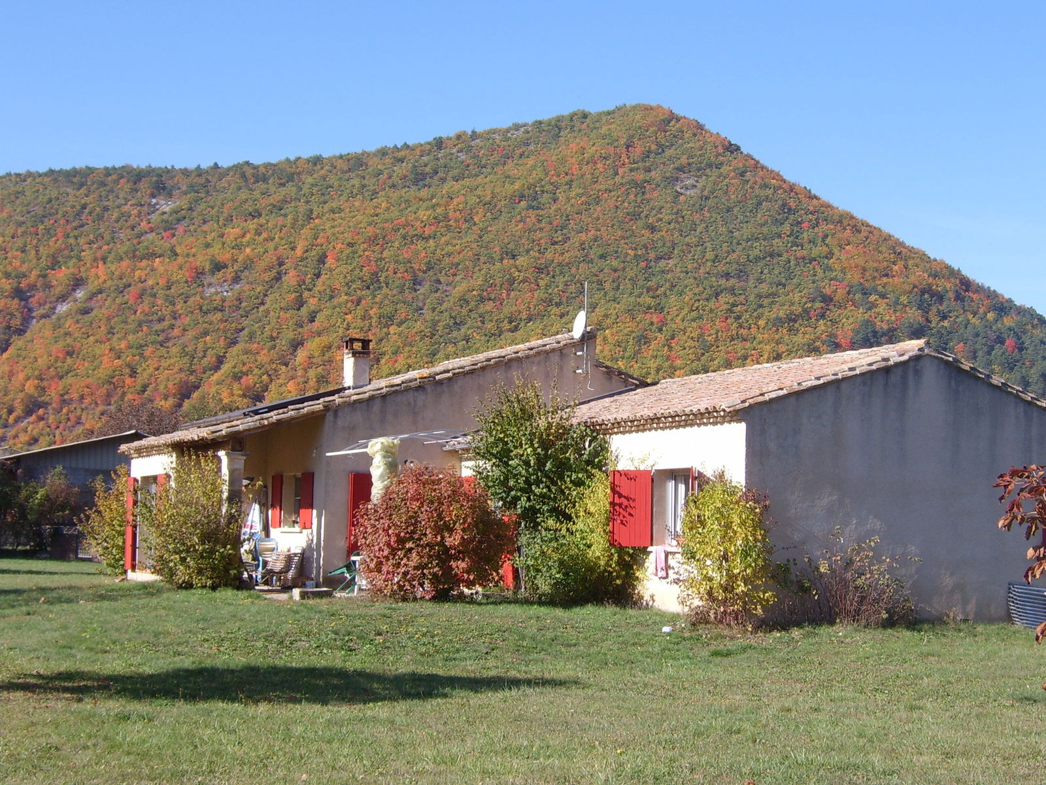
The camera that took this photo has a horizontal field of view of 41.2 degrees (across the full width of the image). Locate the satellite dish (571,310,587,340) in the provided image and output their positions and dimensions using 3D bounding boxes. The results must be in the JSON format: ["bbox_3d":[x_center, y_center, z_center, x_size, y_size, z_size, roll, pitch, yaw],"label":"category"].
[{"bbox_3d":[1.217,-1.455,30.000,0.200,0.630,0.580,15,-10,-19],"label":"satellite dish"}]

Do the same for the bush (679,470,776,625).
[{"bbox_3d":[2.925,2.223,19.900,1.200,2.211,1.300,1,-6,0],"label":"bush"}]

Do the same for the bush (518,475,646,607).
[{"bbox_3d":[0.998,2.424,23.100,1.650,2.227,2.100,4,-6,-30],"label":"bush"}]

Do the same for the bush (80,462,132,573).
[{"bbox_3d":[-9.885,3.027,33.000,1.250,2.619,1.350,4,-6,-30],"label":"bush"}]

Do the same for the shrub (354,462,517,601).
[{"bbox_3d":[-1.556,2.463,24.500,2.450,2.377,2.650,1,-6,0],"label":"shrub"}]

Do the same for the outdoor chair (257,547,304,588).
[{"bbox_3d":[-4.741,3.406,27.200,0.750,0.800,0.620,4,-6,-30],"label":"outdoor chair"}]

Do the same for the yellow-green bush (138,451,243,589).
[{"bbox_3d":[-6.301,2.412,26.300,1.750,2.613,1.850,4,-6,-30],"label":"yellow-green bush"}]

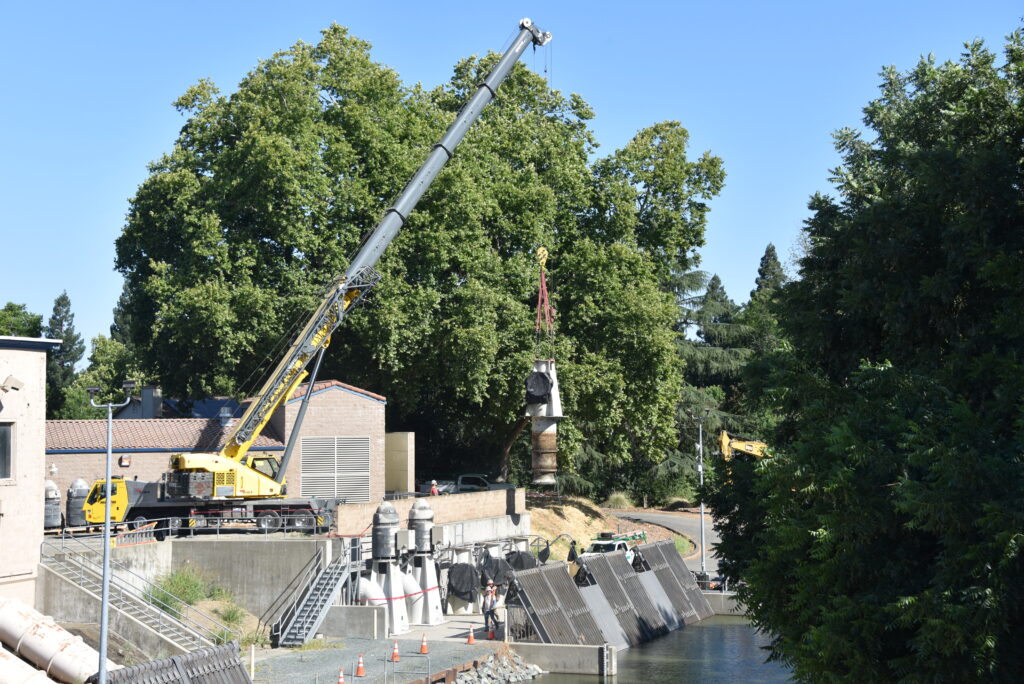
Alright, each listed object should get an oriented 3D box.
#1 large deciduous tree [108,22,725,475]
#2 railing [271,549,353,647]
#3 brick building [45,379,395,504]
[{"bbox_3d":[-6.098,-5.179,121.980,39.425,31.492,27.000,0,-3,0],"label":"large deciduous tree"},{"bbox_3d":[-7.470,9.589,69.945,1.050,3.350,4.000,-1,-3,20],"label":"railing"},{"bbox_3d":[-16.958,5.784,97.927,18.650,7.514,10.500,0,-3,-18],"label":"brick building"}]

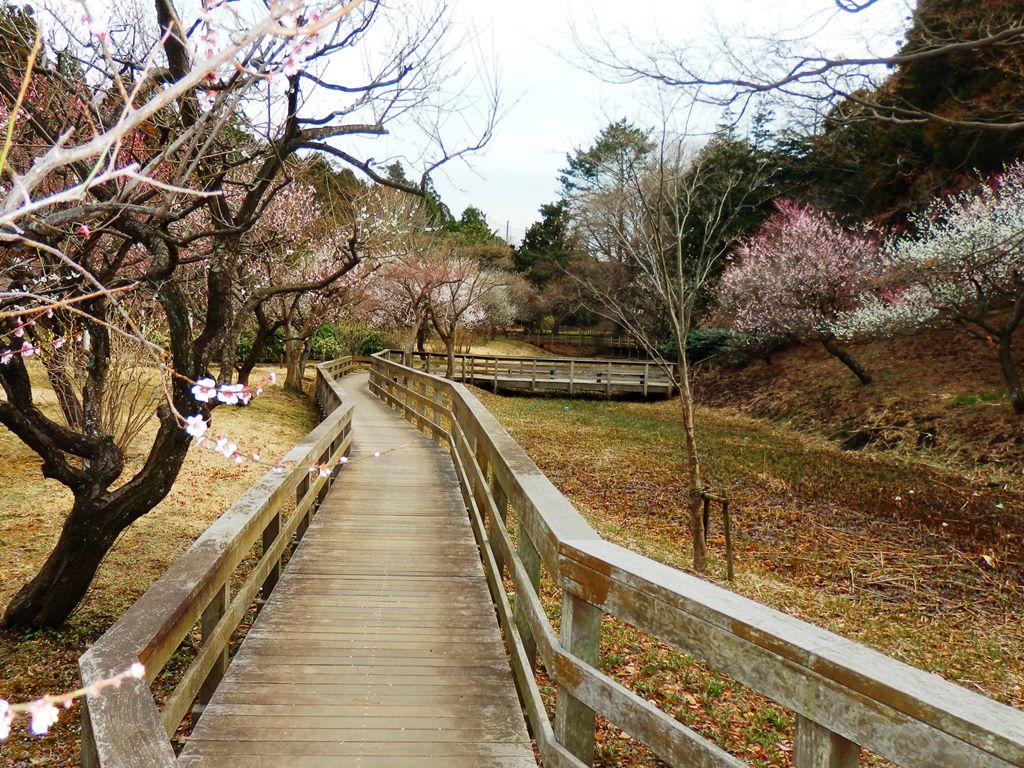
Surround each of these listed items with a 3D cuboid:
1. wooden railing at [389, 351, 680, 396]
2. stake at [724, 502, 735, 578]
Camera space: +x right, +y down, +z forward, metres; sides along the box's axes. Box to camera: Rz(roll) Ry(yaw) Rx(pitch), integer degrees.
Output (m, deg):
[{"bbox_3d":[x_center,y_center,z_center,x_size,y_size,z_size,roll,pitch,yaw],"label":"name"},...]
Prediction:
[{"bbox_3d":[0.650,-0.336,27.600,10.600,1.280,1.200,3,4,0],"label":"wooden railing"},{"bbox_3d":[2.000,1.416,6.800,0.052,0.760,0.052,-5,4,0],"label":"stake"}]

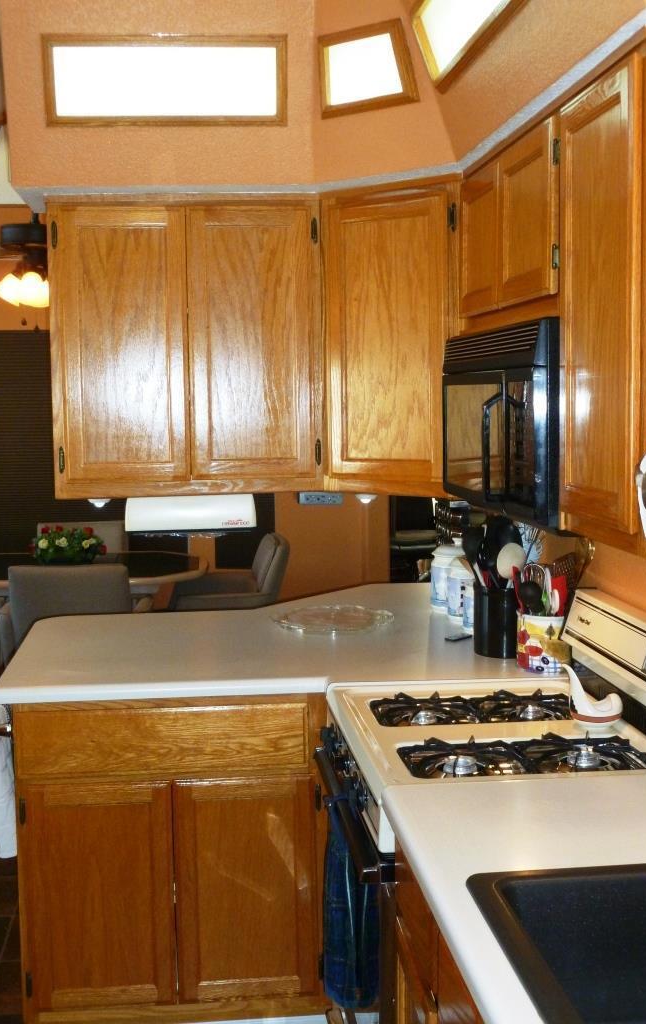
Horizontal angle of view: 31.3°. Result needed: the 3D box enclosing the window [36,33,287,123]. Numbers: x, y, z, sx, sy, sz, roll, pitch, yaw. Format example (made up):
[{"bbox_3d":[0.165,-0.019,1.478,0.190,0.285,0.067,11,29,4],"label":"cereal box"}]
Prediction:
[{"bbox_3d":[-0.369,-1.019,2.736,0.570,0.200,0.050,-1,21,-7],"label":"window"}]

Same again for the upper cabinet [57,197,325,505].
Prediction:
[{"bbox_3d":[-0.356,-0.424,3.057,0.680,0.740,0.320,-1,6,-7],"label":"upper cabinet"}]

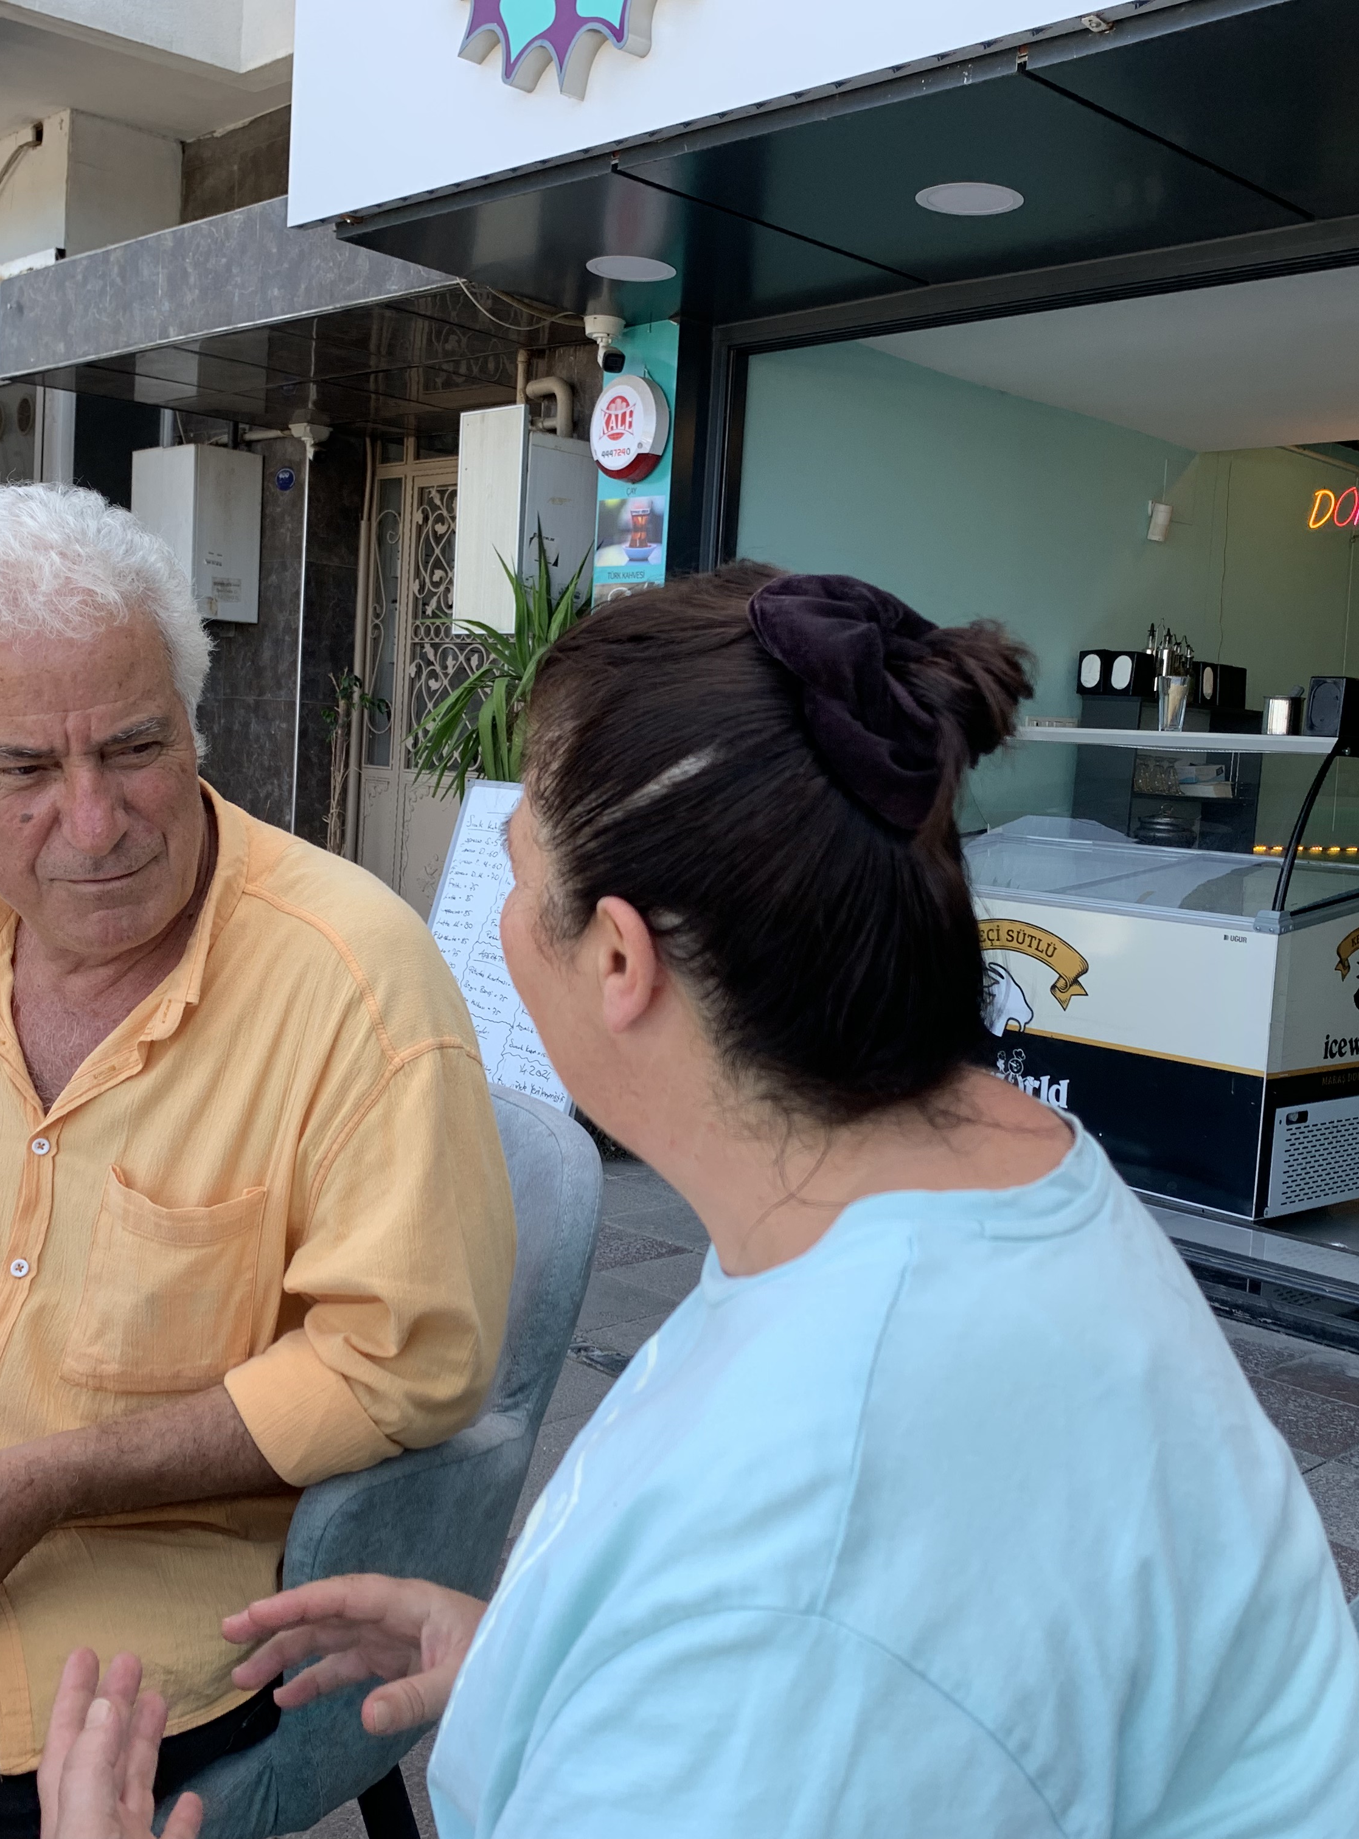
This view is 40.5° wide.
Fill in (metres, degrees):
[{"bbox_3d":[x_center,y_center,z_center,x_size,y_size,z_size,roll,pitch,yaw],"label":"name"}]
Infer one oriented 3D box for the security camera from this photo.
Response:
[{"bbox_3d":[-0.208,-1.598,5.161,0.120,0.155,0.165,1,6,-14],"label":"security camera"}]

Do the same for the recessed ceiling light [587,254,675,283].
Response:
[{"bbox_3d":[-0.119,-1.619,4.572,0.225,0.025,0.225,3,5,0],"label":"recessed ceiling light"}]

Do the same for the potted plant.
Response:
[{"bbox_3d":[-0.465,-0.182,5.125,0.650,1.795,0.650,8,8,44],"label":"potted plant"}]

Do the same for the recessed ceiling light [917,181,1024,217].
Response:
[{"bbox_3d":[0.610,-1.516,3.872,0.225,0.025,0.225,3,5,0],"label":"recessed ceiling light"}]

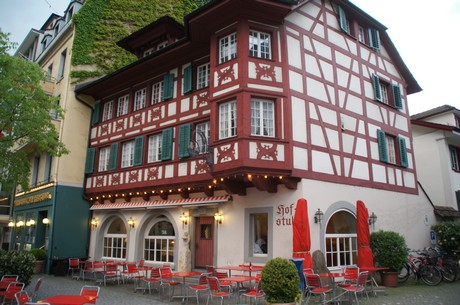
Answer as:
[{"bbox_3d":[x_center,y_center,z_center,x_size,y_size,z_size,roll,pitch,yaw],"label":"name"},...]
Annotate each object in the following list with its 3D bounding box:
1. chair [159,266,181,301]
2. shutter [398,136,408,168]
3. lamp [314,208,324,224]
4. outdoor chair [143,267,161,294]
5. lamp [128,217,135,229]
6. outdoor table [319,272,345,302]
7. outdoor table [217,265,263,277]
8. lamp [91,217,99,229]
[{"bbox_3d":[-1.938,4.144,10.944,0.540,0.840,0.480,-10,-17,39],"label":"chair"},{"bbox_3d":[8.153,0.000,16.198,0.630,1.410,0.060,10,-16,-36],"label":"shutter"},{"bbox_3d":[3.049,2.179,11.682,0.240,0.490,0.290,10,-16,-36],"label":"lamp"},{"bbox_3d":[-2.819,4.696,12.600,0.500,0.860,0.560,10,-17,-36],"label":"outdoor chair"},{"bbox_3d":[-4.935,3.507,17.254,0.230,0.550,0.300,-10,-17,36],"label":"lamp"},{"bbox_3d":[3.184,4.162,10.574,0.850,0.740,0.680,10,-17,-35],"label":"outdoor table"},{"bbox_3d":[0.343,4.372,11.755,1.450,0.740,0.800,-10,-17,36],"label":"outdoor table"},{"bbox_3d":[-7.473,3.874,18.927,0.240,0.490,0.290,-10,-16,37],"label":"lamp"}]

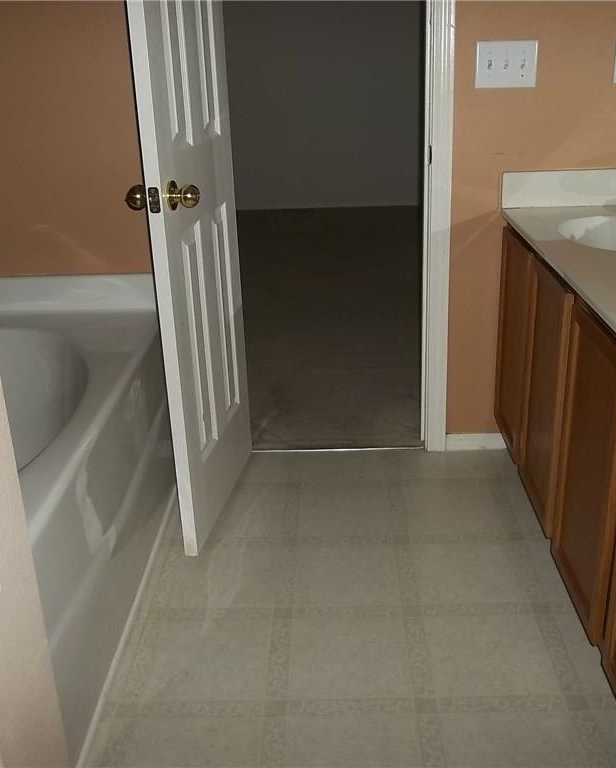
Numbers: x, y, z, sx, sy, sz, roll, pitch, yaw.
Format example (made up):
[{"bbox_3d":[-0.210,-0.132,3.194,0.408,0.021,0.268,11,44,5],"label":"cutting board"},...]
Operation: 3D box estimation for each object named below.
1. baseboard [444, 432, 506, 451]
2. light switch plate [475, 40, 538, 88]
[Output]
[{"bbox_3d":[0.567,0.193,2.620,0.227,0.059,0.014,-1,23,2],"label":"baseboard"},{"bbox_3d":[0.540,-0.867,2.169,0.162,0.117,0.008,-1,23,2],"label":"light switch plate"}]

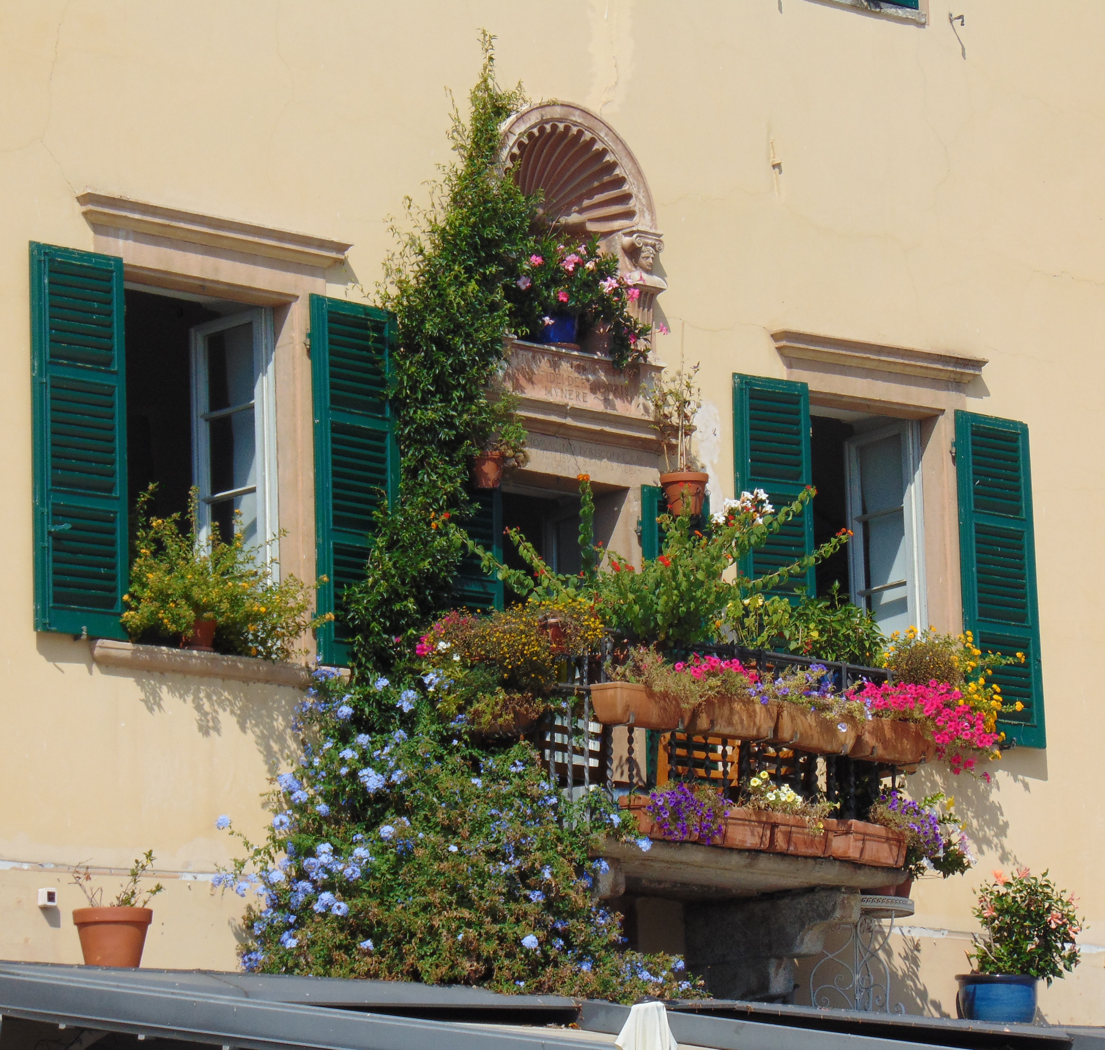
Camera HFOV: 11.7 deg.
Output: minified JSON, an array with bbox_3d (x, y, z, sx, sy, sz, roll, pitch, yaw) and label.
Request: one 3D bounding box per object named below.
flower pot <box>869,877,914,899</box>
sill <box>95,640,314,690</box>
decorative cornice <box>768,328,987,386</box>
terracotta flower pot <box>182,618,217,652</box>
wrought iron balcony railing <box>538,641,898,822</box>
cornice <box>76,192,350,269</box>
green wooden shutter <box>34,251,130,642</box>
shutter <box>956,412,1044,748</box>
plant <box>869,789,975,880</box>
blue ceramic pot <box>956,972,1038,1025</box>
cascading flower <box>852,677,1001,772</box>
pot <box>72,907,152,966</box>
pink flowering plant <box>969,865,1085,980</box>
[{"bbox_3d":[1.704,1.803,27.075,0.250,0.200,0.250,-2,-10,0],"label":"flower pot"},{"bbox_3d":[-1.532,0.650,25.040,0.180,0.115,1.640,-12,-14,43],"label":"sill"},{"bbox_3d":[1.764,-0.893,28.756,0.115,0.135,1.660,-12,-13,43],"label":"decorative cornice"},{"bbox_3d":[-1.640,0.510,24.973,0.160,0.165,0.160,-2,-10,0],"label":"terracotta flower pot"},{"bbox_3d":[0.613,1.173,26.401,1.100,0.940,2.120,-12,-14,43],"label":"wrought iron balcony railing"},{"bbox_3d":[-1.578,-1.372,25.408,0.115,0.135,1.670,-12,-14,43],"label":"cornice"},{"bbox_3d":[-2.041,-0.354,23.081,0.502,1.687,0.045,8,-15,-42],"label":"green wooden shutter"},{"bbox_3d":[2.233,0.271,27.036,0.557,1.657,0.045,8,-15,-42],"label":"shutter"},{"bbox_3d":[1.699,1.422,24.762,0.460,0.380,0.340,8,-15,-42],"label":"plant"},{"bbox_3d":[2.147,2.297,26.005,0.390,0.270,0.390,-2,-11,0],"label":"blue ceramic pot"},{"bbox_3d":[1.724,0.921,24.688,0.620,0.380,0.360,8,-15,-42],"label":"cascading flower"},{"bbox_3d":[-1.968,1.841,24.042,0.355,0.300,0.355,-2,-10,0],"label":"pot"},{"bbox_3d":[2.303,1.947,26.192,0.540,0.560,0.520,-2,-11,0],"label":"pink flowering plant"}]

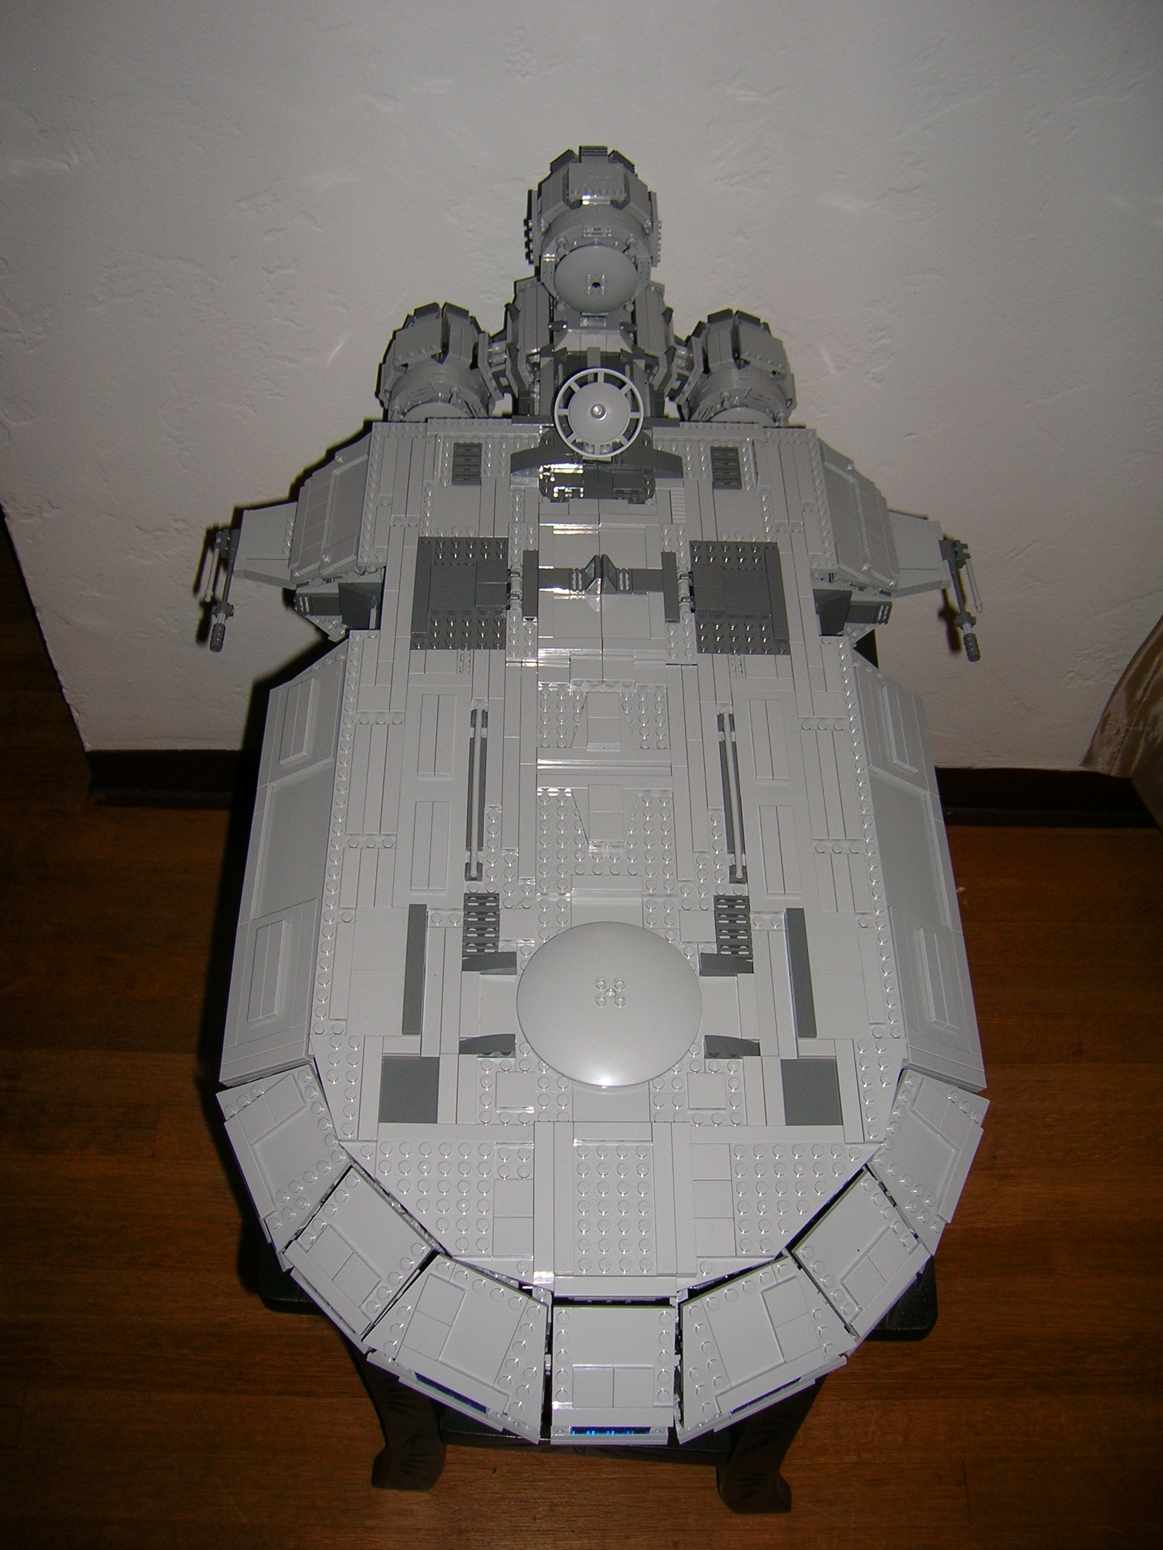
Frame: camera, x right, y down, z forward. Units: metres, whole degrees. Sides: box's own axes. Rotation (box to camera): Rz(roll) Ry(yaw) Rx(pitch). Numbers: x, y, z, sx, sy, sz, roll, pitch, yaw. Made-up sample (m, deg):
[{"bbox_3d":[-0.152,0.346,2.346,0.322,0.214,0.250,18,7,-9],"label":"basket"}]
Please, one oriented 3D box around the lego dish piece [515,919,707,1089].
[{"bbox_3d":[0.012,0.095,0.654,0.080,0.011,0.080,1,53,-2],"label":"lego dish piece"}]

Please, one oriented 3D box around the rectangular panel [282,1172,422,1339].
[{"bbox_3d":[-0.093,0.200,0.639,0.049,0.008,0.050,40,98,20],"label":"rectangular panel"}]

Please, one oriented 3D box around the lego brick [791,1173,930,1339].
[{"bbox_3d":[0.117,0.202,0.643,0.049,0.008,0.050,-40,101,-24],"label":"lego brick"}]

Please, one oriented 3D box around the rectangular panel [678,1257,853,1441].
[{"bbox_3d":[0.069,0.226,0.618,0.080,0.010,0.050,-20,98,-13],"label":"rectangular panel"}]

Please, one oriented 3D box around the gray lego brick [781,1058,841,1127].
[{"bbox_3d":[0.097,0.134,0.642,0.024,0.004,0.031,1,53,-2],"label":"gray lego brick"}]

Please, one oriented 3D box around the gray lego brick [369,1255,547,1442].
[{"bbox_3d":[-0.043,0.225,0.615,0.080,0.010,0.050,23,97,9],"label":"gray lego brick"}]

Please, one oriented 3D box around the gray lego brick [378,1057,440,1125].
[{"bbox_3d":[-0.071,0.132,0.635,0.024,0.004,0.030,1,53,-2],"label":"gray lego brick"}]

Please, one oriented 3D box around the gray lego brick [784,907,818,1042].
[{"bbox_3d":[0.096,0.088,0.670,0.008,0.005,0.064,1,53,-2],"label":"gray lego brick"}]

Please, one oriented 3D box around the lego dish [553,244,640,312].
[{"bbox_3d":[0.009,-0.288,0.891,0.048,0.048,0.009,1,53,-2],"label":"lego dish"}]

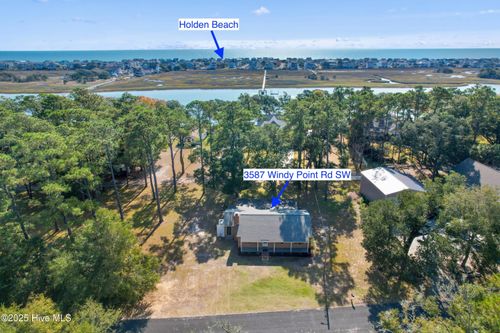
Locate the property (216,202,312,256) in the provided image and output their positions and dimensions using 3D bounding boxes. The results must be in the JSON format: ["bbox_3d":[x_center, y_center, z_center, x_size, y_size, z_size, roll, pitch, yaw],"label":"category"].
[{"bbox_3d":[3.327,11.685,63.122,17.410,6.000,14.440,0,21,0],"label":"property"}]

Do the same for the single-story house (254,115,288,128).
[{"bbox_3d":[9.737,-20.882,145.205,16.000,7.200,13.000,-1,21,-3],"label":"single-story house"}]

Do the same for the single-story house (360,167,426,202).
[{"bbox_3d":[34.427,5.790,74.396,9.665,6.419,12.462,-2,21,-4],"label":"single-story house"}]

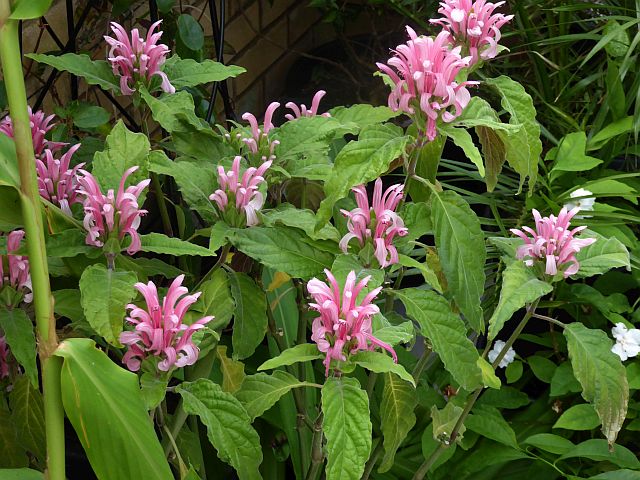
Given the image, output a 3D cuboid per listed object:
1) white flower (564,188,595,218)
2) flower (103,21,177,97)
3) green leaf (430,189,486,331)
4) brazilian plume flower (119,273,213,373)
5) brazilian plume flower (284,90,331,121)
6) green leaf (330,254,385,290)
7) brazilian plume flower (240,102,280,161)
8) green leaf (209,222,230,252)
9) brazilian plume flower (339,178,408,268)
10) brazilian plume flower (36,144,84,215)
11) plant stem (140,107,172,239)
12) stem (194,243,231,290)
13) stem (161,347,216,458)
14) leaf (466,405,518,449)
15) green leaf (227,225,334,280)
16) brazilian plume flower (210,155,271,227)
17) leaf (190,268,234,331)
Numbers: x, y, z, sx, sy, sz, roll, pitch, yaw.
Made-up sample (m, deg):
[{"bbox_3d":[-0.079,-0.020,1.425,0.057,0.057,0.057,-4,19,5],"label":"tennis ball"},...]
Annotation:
[{"bbox_3d":[0.355,-0.050,2.300,0.041,0.041,0.020,0,10,0],"label":"white flower"},{"bbox_3d":[-0.249,-0.252,2.320,0.096,0.102,0.096,0,10,0],"label":"flower"},{"bbox_3d":[0.158,0.022,1.920,0.050,0.158,0.030,-15,6,11],"label":"green leaf"},{"bbox_3d":[-0.182,0.099,2.000,0.106,0.110,0.104,0,10,0],"label":"brazilian plume flower"},{"bbox_3d":[-0.016,-0.162,2.140,0.060,0.055,0.055,0,15,0],"label":"brazilian plume flower"},{"bbox_3d":[0.046,0.045,2.080,0.070,0.025,0.085,-1,41,-6],"label":"green leaf"},{"bbox_3d":[-0.082,-0.148,2.280,0.060,0.078,0.060,0,10,0],"label":"brazilian plume flower"},{"bbox_3d":[-0.128,-0.004,2.150,0.032,0.020,0.048,2,41,30],"label":"green leaf"},{"bbox_3d":[0.061,-0.020,1.950,0.082,0.094,0.080,4,14,0],"label":"brazilian plume flower"},{"bbox_3d":[-0.312,-0.073,2.030,0.064,0.077,0.064,0,14,0],"label":"brazilian plume flower"},{"bbox_3d":[-0.206,-0.085,2.120,0.009,0.162,0.009,-12,9,0],"label":"plant stem"},{"bbox_3d":[-0.126,0.031,1.970,0.016,0.066,0.018,32,9,6],"label":"stem"},{"bbox_3d":[-0.150,0.185,1.930,0.009,0.137,0.009,26,9,0],"label":"stem"},{"bbox_3d":[0.221,0.238,2.150,0.066,0.012,0.045,21,41,11],"label":"leaf"},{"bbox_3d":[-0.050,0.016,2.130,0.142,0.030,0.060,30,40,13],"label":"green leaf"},{"bbox_3d":[-0.104,-0.065,2.200,0.080,0.095,0.080,0,10,0],"label":"brazilian plume flower"},{"bbox_3d":[-0.126,0.070,1.970,0.045,0.068,0.018,22,18,0],"label":"leaf"}]

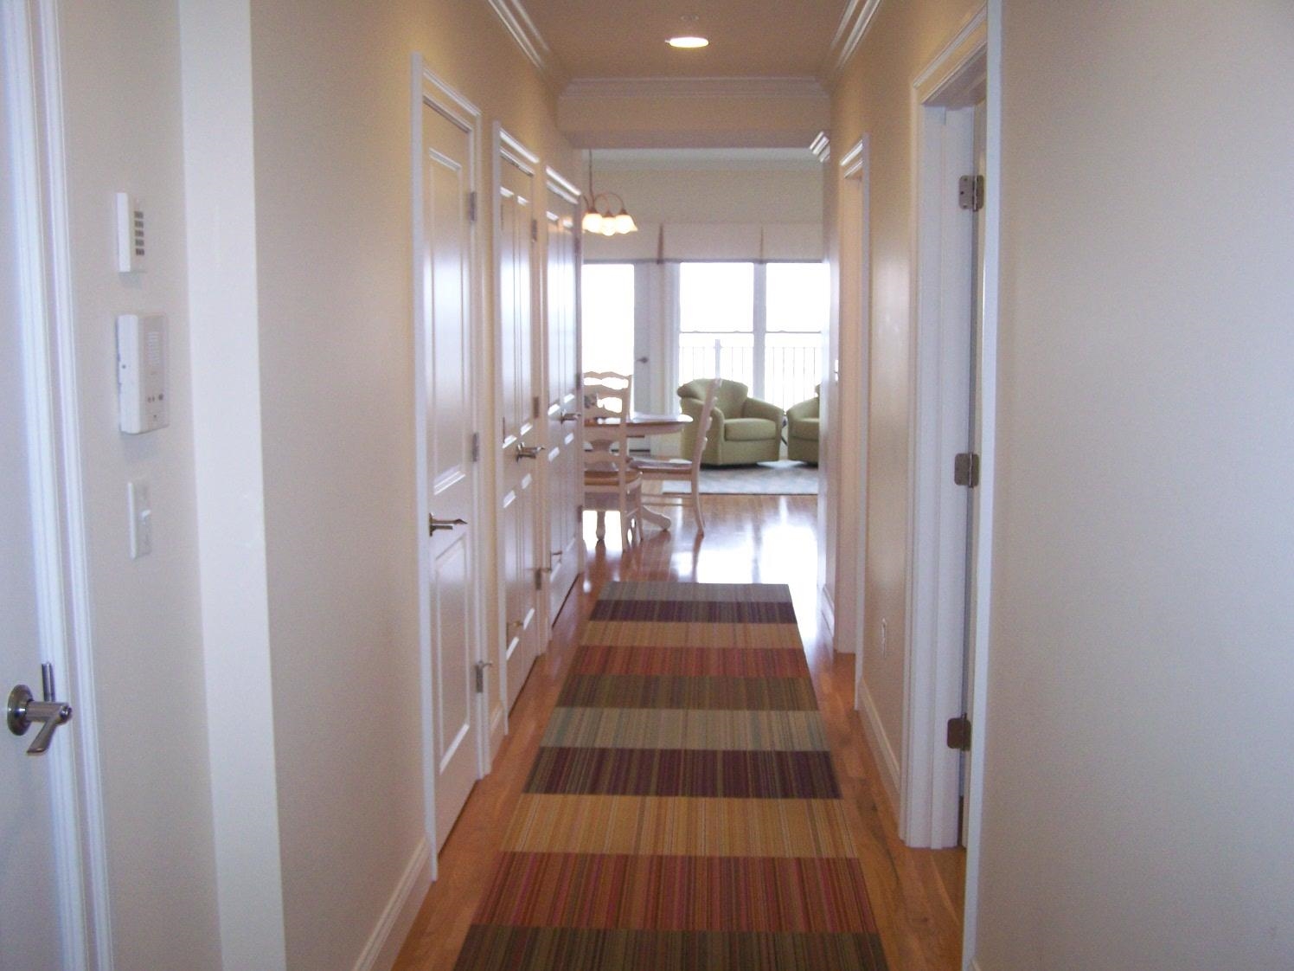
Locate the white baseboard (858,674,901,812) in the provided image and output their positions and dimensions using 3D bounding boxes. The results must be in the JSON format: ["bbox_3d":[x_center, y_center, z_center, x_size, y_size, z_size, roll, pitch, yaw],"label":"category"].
[{"bbox_3d":[0.781,0.857,4.711,0.016,0.155,1.270,0,7,3],"label":"white baseboard"}]

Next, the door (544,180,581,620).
[{"bbox_3d":[-0.435,-0.421,7.175,0.042,2.040,1.450,0,8,3],"label":"door"}]

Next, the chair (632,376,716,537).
[{"bbox_3d":[0.206,-0.213,9.700,0.590,1.045,0.460,1,7,6],"label":"chair"}]

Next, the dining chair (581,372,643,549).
[{"bbox_3d":[-0.295,-0.166,8.879,0.480,1.100,0.540,1,8,7],"label":"dining chair"}]

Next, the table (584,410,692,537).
[{"bbox_3d":[-0.283,-0.074,9.751,1.200,0.760,1.200,0,7,3],"label":"table"}]

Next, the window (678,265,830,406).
[{"bbox_3d":[1.125,-1.491,14.190,1.657,1.557,0.100,0,8,3],"label":"window"}]

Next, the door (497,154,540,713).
[{"bbox_3d":[-0.518,-0.199,5.529,0.045,2.040,1.010,0,7,3],"label":"door"}]

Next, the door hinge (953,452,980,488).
[{"bbox_3d":[0.879,-0.042,3.899,0.066,0.093,0.035,0,8,3],"label":"door hinge"}]

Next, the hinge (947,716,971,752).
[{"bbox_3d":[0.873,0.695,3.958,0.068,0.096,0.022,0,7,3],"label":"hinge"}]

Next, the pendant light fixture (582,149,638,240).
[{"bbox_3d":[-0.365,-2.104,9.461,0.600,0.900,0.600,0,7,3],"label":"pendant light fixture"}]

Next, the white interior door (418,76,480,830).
[{"bbox_3d":[-0.581,-0.015,4.105,0.042,2.040,0.790,0,8,3],"label":"white interior door"}]

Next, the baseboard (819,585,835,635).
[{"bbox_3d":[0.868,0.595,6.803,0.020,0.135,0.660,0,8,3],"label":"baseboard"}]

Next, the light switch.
[{"bbox_3d":[-0.765,0.049,2.167,0.016,0.116,0.071,0,7,3],"label":"light switch"}]

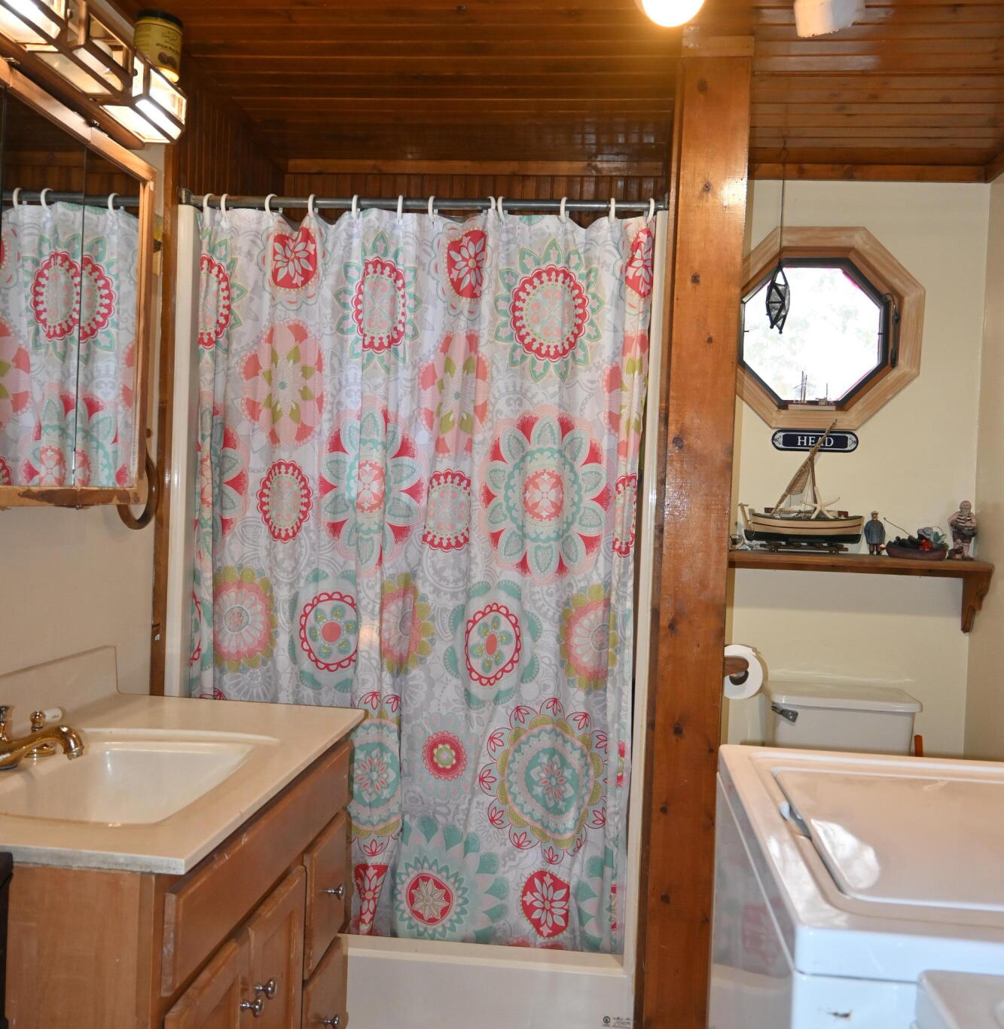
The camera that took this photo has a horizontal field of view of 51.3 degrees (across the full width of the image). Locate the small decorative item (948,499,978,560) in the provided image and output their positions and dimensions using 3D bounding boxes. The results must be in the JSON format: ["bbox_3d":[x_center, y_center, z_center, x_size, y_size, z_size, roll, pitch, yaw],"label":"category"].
[{"bbox_3d":[1.353,0.046,3.066,0.080,0.171,0.075,2,1,6],"label":"small decorative item"}]

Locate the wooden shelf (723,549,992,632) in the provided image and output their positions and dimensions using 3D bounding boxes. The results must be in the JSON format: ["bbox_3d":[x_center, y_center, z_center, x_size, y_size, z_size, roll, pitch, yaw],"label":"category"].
[{"bbox_3d":[0.995,0.235,3.108,0.827,0.225,0.200,2,1,6],"label":"wooden shelf"}]

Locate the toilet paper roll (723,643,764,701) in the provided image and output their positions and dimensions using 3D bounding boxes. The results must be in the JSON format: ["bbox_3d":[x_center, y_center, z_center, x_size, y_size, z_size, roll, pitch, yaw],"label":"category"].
[{"bbox_3d":[0.557,0.372,2.516,0.129,0.129,0.105,2,1,6],"label":"toilet paper roll"}]

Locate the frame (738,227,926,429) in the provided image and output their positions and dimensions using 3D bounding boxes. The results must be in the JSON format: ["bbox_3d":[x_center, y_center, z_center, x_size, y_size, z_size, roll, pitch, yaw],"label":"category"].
[{"bbox_3d":[0.963,-0.566,3.190,0.613,0.610,0.070,2,1,6],"label":"frame"}]

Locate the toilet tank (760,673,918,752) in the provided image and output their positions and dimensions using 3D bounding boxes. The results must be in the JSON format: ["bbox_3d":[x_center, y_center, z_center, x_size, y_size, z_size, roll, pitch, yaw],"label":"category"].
[{"bbox_3d":[0.982,0.701,3.074,0.439,0.365,0.210,2,1,6],"label":"toilet tank"}]

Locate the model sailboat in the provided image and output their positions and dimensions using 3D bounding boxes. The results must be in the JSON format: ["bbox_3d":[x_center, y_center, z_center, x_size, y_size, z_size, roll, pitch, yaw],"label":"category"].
[{"bbox_3d":[0.894,-0.086,3.112,0.359,0.385,0.115,2,1,6],"label":"model sailboat"}]

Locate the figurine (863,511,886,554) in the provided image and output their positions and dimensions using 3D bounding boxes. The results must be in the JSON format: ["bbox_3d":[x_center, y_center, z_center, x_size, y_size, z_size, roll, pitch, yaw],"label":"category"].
[{"bbox_3d":[1.103,0.054,3.093,0.062,0.129,0.050,2,1,6],"label":"figurine"}]

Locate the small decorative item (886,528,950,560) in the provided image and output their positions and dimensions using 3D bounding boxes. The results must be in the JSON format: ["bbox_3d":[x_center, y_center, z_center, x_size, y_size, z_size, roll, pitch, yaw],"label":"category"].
[{"bbox_3d":[1.210,0.086,3.042,0.175,0.094,0.085,2,1,6],"label":"small decorative item"}]

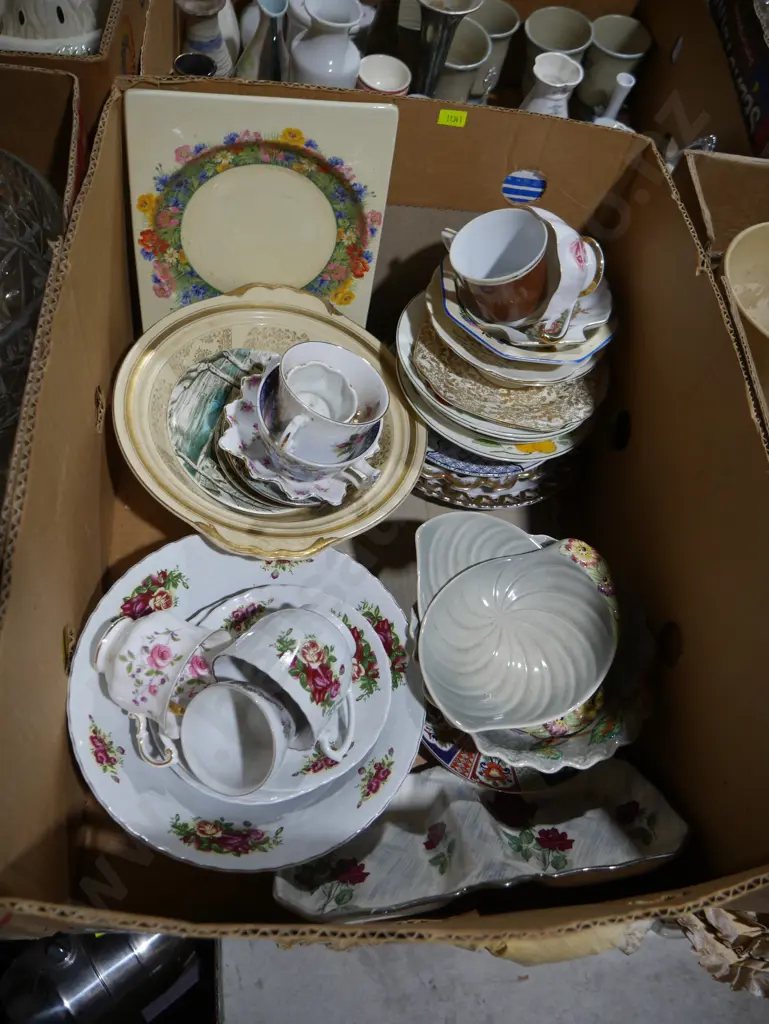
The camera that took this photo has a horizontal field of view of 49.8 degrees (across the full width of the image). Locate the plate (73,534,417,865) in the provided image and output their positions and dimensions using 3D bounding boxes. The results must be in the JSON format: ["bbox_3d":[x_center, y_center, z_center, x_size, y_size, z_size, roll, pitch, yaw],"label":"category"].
[{"bbox_3d":[-0.098,0.130,0.616,0.256,0.030,0.256,0,60,-11],"label":"plate"}]

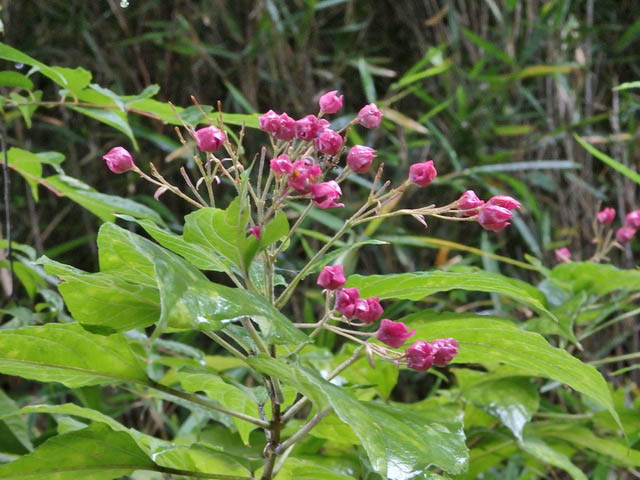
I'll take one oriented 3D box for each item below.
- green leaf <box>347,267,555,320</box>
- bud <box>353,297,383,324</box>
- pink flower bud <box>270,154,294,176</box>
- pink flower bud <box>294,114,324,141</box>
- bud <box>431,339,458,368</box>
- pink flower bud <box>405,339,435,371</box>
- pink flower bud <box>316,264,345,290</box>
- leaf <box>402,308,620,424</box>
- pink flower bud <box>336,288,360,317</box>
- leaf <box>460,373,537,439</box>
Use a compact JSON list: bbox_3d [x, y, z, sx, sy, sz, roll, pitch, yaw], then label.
[{"bbox_3d":[0.065,0.026,1.180,0.102,0.020,0.038,5,13,-3],"label":"green leaf"},{"bbox_3d":[0.026,0.038,1.280,0.015,0.015,0.015,40,38,0],"label":"bud"},{"bbox_3d":[-0.018,-0.036,1.150,0.012,0.011,0.011,0,5,0],"label":"pink flower bud"},{"bbox_3d":[-0.006,-0.062,1.300,0.015,0.015,0.015,7,37,0],"label":"pink flower bud"},{"bbox_3d":[0.068,0.061,1.280,0.015,0.014,0.014,-27,0,24],"label":"bud"},{"bbox_3d":[0.048,0.056,1.140,0.015,0.015,0.015,-4,6,-37],"label":"pink flower bud"},{"bbox_3d":[0.006,0.018,1.150,0.015,0.013,0.014,-1,5,-6],"label":"pink flower bud"},{"bbox_3d":[0.105,0.073,1.320,0.128,0.030,0.055,26,15,0],"label":"leaf"},{"bbox_3d":[0.014,0.031,1.150,0.013,0.015,0.014,0,5,0],"label":"pink flower bud"},{"bbox_3d":[0.105,0.097,1.390,0.044,0.020,0.055,-8,39,-9],"label":"leaf"}]

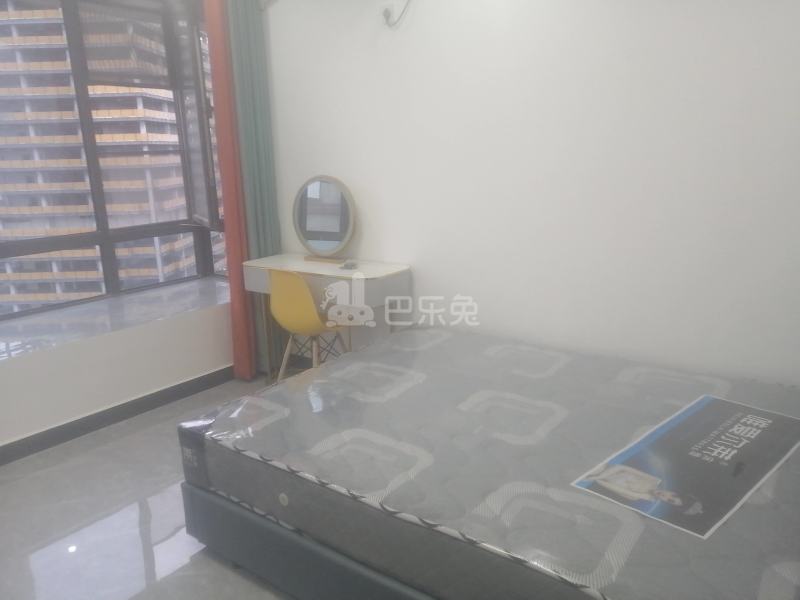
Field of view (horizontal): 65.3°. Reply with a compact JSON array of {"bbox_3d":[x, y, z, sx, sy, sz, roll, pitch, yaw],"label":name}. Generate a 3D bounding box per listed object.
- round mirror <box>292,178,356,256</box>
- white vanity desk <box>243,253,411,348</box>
[{"bbox_3d":[-0.461,-0.500,3.749,0.475,0.485,0.060,8,16,35],"label":"round mirror"},{"bbox_3d":[-0.405,0.177,3.591,0.982,0.768,0.398,8,16,36],"label":"white vanity desk"}]

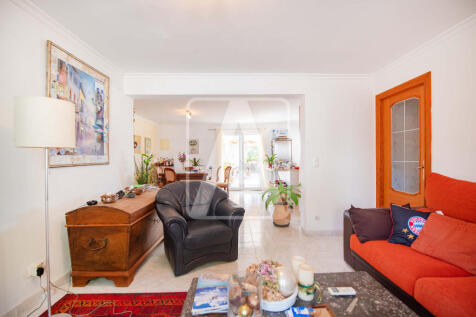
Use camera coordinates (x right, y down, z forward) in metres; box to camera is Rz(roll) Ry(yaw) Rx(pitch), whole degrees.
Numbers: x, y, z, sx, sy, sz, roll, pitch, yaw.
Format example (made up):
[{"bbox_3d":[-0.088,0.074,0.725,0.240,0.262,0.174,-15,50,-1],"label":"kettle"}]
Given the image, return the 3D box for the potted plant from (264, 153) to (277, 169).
[{"bbox_3d":[1.020,0.060,6.200,0.380,0.500,0.360,0,0,0],"label":"potted plant"}]

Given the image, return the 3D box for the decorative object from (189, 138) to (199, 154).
[{"bbox_3d":[-1.640,-0.440,7.270,0.360,0.580,0.050,0,0,0],"label":"decorative object"}]

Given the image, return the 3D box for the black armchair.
[{"bbox_3d":[-0.505,0.755,2.540,0.910,0.870,0.880,0,0,-28],"label":"black armchair"}]

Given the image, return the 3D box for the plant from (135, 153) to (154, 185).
[{"bbox_3d":[-2.120,0.300,4.500,0.430,0.900,0.420,0,0,1],"label":"plant"}]

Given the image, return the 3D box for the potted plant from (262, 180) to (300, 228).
[{"bbox_3d":[0.775,0.810,3.560,0.630,0.760,0.600,0,0,0],"label":"potted plant"}]

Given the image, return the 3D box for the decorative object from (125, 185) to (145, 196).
[{"bbox_3d":[-1.290,0.405,2.480,0.220,0.090,0.200,0,0,1],"label":"decorative object"}]

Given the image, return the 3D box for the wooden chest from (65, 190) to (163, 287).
[{"bbox_3d":[-1.270,0.820,2.410,0.620,0.760,1.200,0,0,1],"label":"wooden chest"}]

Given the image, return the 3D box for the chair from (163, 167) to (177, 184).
[{"bbox_3d":[-1.640,0.715,5.050,0.480,0.950,0.530,0,0,37],"label":"chair"}]

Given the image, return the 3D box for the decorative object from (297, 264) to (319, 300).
[{"bbox_3d":[0.390,0.683,1.100,0.095,0.165,0.085,0,0,1],"label":"decorative object"}]

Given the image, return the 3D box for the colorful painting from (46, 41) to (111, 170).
[{"bbox_3d":[-1.755,-0.515,2.285,0.035,1.185,0.875,0,0,1],"label":"colorful painting"}]

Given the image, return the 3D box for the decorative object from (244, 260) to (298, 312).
[{"bbox_3d":[0.182,0.683,1.115,0.270,0.165,0.260,0,0,1],"label":"decorative object"}]

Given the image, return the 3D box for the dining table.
[{"bbox_3d":[-1.500,0.810,5.900,1.400,0.760,0.950,0,0,0],"label":"dining table"}]

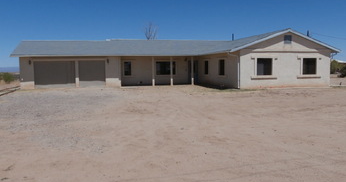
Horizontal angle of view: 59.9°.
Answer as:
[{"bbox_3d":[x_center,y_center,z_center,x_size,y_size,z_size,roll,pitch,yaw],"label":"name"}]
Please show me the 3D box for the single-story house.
[{"bbox_3d":[-0.708,-2.792,28.538,26.157,4.631,14.888,-2,4,-14],"label":"single-story house"}]

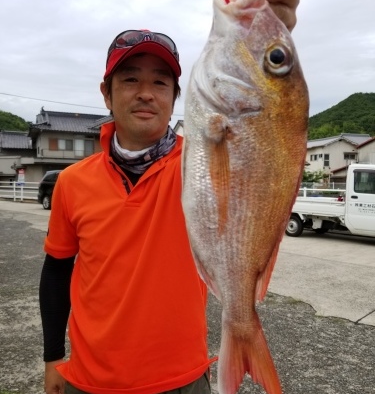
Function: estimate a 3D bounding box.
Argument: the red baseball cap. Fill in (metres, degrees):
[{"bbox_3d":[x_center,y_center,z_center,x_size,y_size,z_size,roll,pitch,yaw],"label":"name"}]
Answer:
[{"bbox_3d":[-0.108,-0.345,0.910,0.180,0.140,0.260,-1,3,-11],"label":"red baseball cap"}]

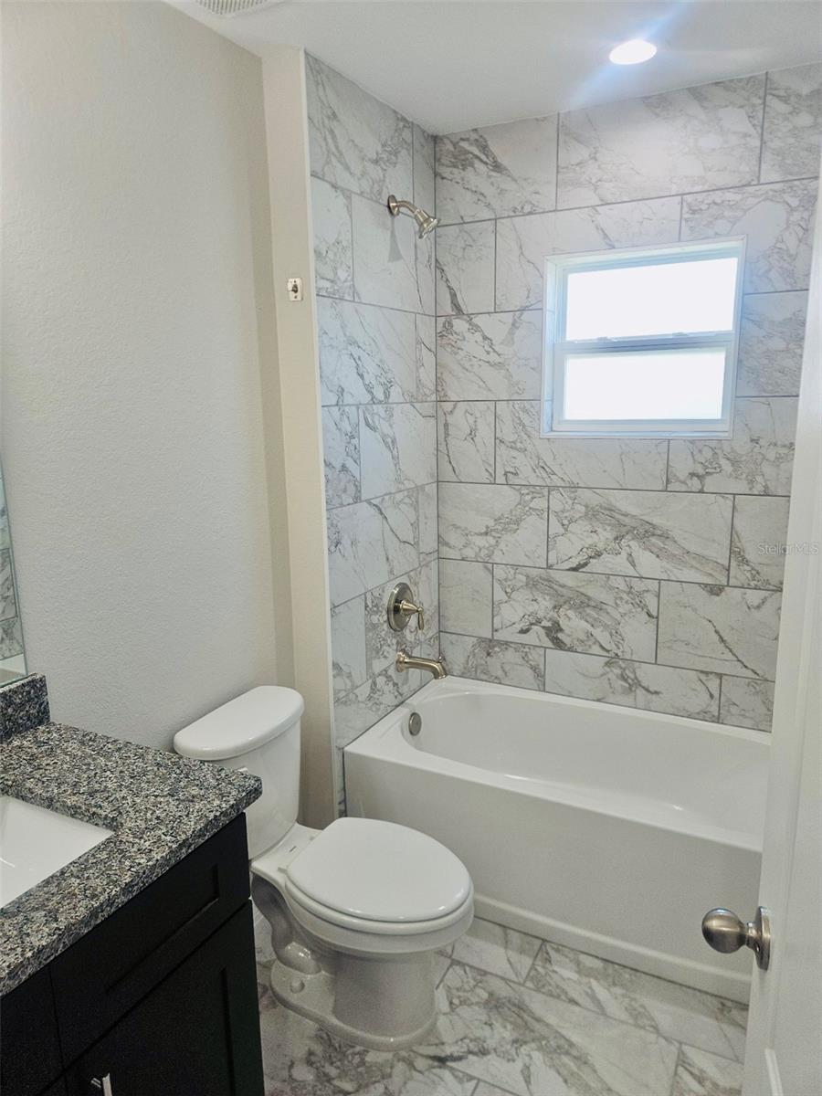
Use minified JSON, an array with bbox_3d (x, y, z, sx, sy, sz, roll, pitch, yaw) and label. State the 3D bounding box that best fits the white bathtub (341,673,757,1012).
[{"bbox_3d":[0.616,0.859,2.369,1.515,0.438,0.745,5,14,28],"label":"white bathtub"}]

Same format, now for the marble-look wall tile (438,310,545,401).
[{"bbox_3d":[0.282,-0.695,2.650,0.406,0.305,0.010,5,14,27],"label":"marble-look wall tile"}]

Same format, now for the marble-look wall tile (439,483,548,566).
[{"bbox_3d":[0.307,-0.091,2.749,0.439,0.302,0.010,5,14,28],"label":"marble-look wall tile"}]

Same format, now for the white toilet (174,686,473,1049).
[{"bbox_3d":[-0.188,0.829,1.900,0.755,0.725,0.420,5,14,28],"label":"white toilet"}]

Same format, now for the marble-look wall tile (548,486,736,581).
[{"bbox_3d":[0.772,-0.048,2.505,0.609,0.302,0.010,5,14,28],"label":"marble-look wall tile"}]

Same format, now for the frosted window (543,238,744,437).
[{"bbox_3d":[0.764,-0.679,2.447,0.630,0.612,0.100,5,14,27],"label":"frosted window"}]

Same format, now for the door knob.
[{"bbox_3d":[0.389,0.458,0.866,0.069,0.067,0.067,3,13,16],"label":"door knob"}]

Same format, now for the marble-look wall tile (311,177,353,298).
[{"bbox_3d":[-0.226,-0.884,2.106,0.010,0.305,0.197,5,14,28],"label":"marble-look wall tile"}]

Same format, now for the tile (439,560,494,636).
[{"bbox_3d":[0.220,0.198,2.862,0.226,0.302,0.010,5,14,28],"label":"tile"}]

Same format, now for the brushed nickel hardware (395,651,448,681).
[{"bbox_3d":[0.040,0.427,2.620,0.192,0.088,0.066,5,14,27],"label":"brushed nickel hardware"}]

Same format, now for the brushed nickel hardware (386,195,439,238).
[{"bbox_3d":[0.015,-1.065,2.341,0.166,0.146,0.081,5,14,28],"label":"brushed nickel hardware"}]

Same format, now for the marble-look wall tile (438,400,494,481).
[{"bbox_3d":[0.209,-0.401,2.755,0.230,0.305,0.010,5,14,27],"label":"marble-look wall tile"}]

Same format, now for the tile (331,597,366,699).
[{"bbox_3d":[-0.200,0.318,2.343,0.010,0.302,0.197,5,14,28],"label":"tile"}]

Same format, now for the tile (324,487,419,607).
[{"bbox_3d":[-0.114,-0.019,2.471,0.010,0.305,0.593,5,14,28],"label":"tile"}]

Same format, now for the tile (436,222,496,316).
[{"bbox_3d":[0.197,-0.995,2.605,0.226,0.302,0.010,5,14,28],"label":"tile"}]

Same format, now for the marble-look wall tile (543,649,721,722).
[{"bbox_3d":[0.790,0.491,2.648,0.616,0.178,0.010,5,14,27],"label":"marble-look wall tile"}]

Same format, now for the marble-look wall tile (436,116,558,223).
[{"bbox_3d":[0.287,-1.292,2.512,0.443,0.297,0.010,5,14,27],"label":"marble-look wall tile"}]

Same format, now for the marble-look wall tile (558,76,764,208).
[{"bbox_3d":[0.758,-1.248,2.270,0.613,0.297,0.010,5,14,27],"label":"marble-look wall tile"}]

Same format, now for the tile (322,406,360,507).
[{"bbox_3d":[-0.214,-0.281,2.236,0.010,0.305,0.197,5,14,28],"label":"tile"}]

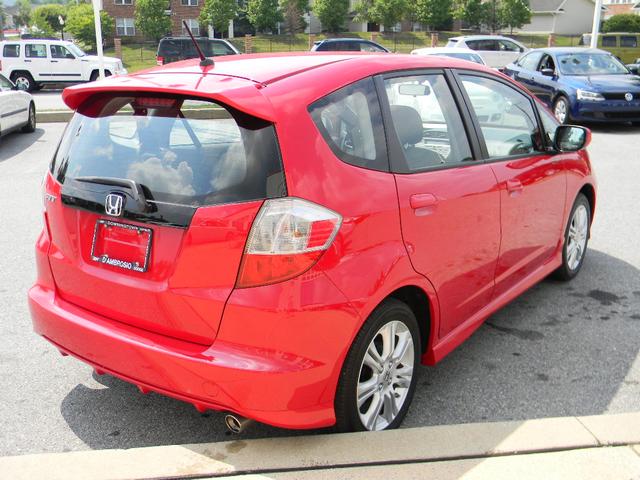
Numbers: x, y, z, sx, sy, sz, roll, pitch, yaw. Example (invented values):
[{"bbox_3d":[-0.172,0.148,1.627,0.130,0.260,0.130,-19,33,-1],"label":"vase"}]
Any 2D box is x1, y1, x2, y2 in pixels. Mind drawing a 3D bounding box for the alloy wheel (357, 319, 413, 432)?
[{"bbox_3d":[0.207,0.518,2.626,0.160,0.432,0.432,9,18,35],"label":"alloy wheel"}]

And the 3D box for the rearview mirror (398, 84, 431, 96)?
[{"bbox_3d":[0.593,-0.928,4.137,0.235,0.070,0.050,12,20,43],"label":"rearview mirror"}]

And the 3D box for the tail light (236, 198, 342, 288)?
[{"bbox_3d":[-0.102,0.001,2.224,0.230,0.300,0.340,9,18,36],"label":"tail light"}]

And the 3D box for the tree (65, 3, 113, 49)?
[{"bbox_3d":[-17.000,-15.600,49.000,3.650,3.600,3.500,-1,15,0],"label":"tree"}]

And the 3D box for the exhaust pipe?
[{"bbox_3d":[-0.259,0.625,2.364,0.068,0.068,0.150,9,18,36],"label":"exhaust pipe"}]

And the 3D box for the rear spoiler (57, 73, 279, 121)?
[{"bbox_3d":[-0.617,-0.536,2.504,1.140,0.190,0.260,9,18,35],"label":"rear spoiler"}]

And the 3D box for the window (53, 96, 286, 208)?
[{"bbox_3d":[-0.677,-0.333,2.511,1.340,0.425,0.172,9,0,36],"label":"window"}]

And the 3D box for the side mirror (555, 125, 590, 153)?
[{"bbox_3d":[1.453,-0.575,3.832,0.220,0.155,0.120,12,20,41],"label":"side mirror"}]

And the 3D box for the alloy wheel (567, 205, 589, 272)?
[{"bbox_3d":[1.694,-0.022,4.562,0.160,0.432,0.432,9,18,35],"label":"alloy wheel"}]

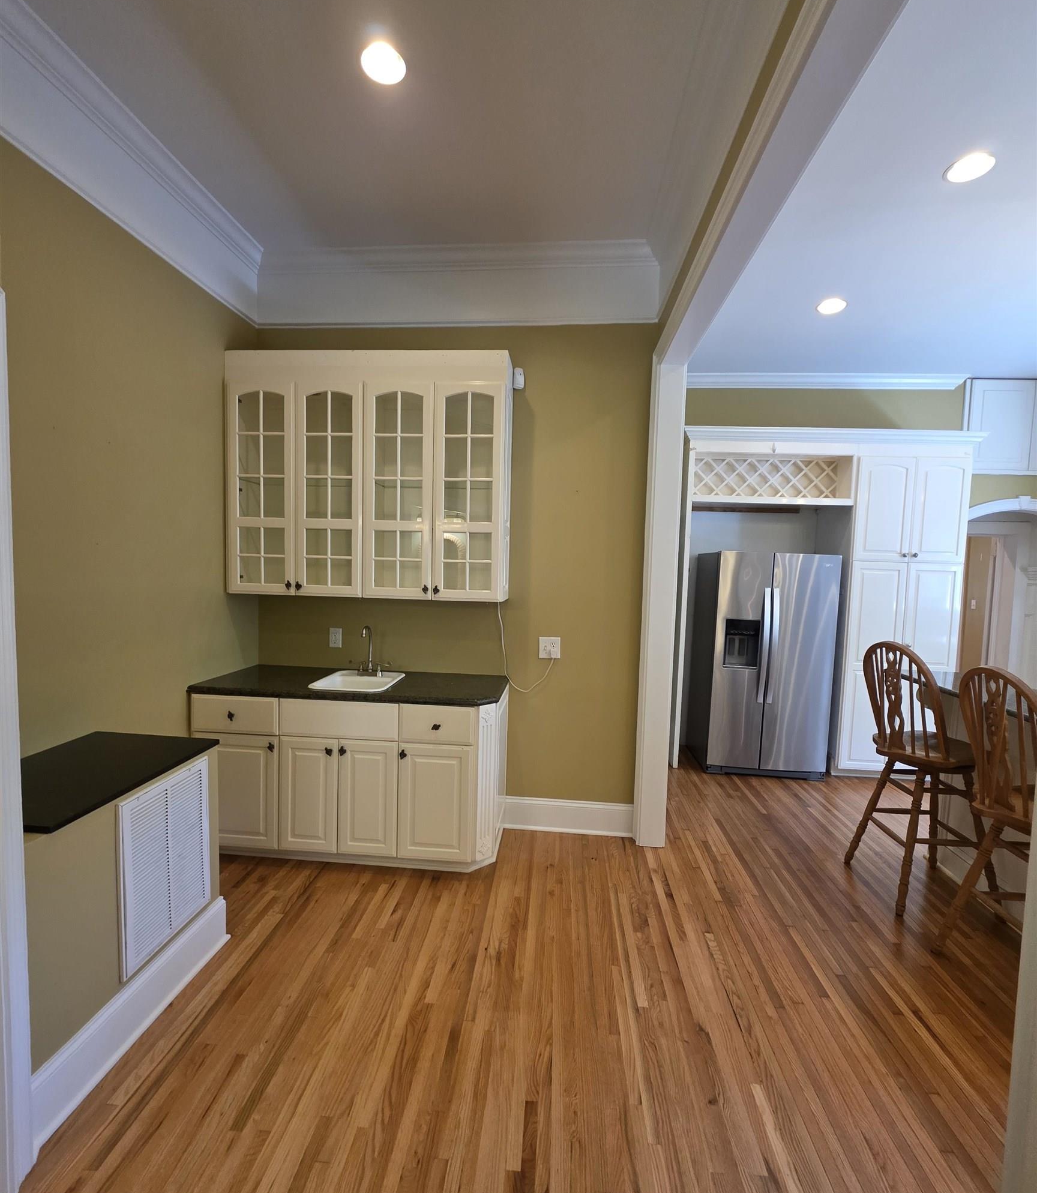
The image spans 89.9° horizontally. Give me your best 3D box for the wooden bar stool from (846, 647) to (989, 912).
[{"bbox_3d":[1.992,0.857,2.561,0.570,1.230,0.490,1,4,-13],"label":"wooden bar stool"}]

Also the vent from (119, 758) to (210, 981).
[{"bbox_3d":[-1.231,0.924,1.831,0.020,0.577,0.401,2,4,5],"label":"vent"}]

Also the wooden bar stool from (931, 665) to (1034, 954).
[{"bbox_3d":[1.953,0.899,1.908,0.570,1.230,0.490,1,4,-5],"label":"wooden bar stool"}]

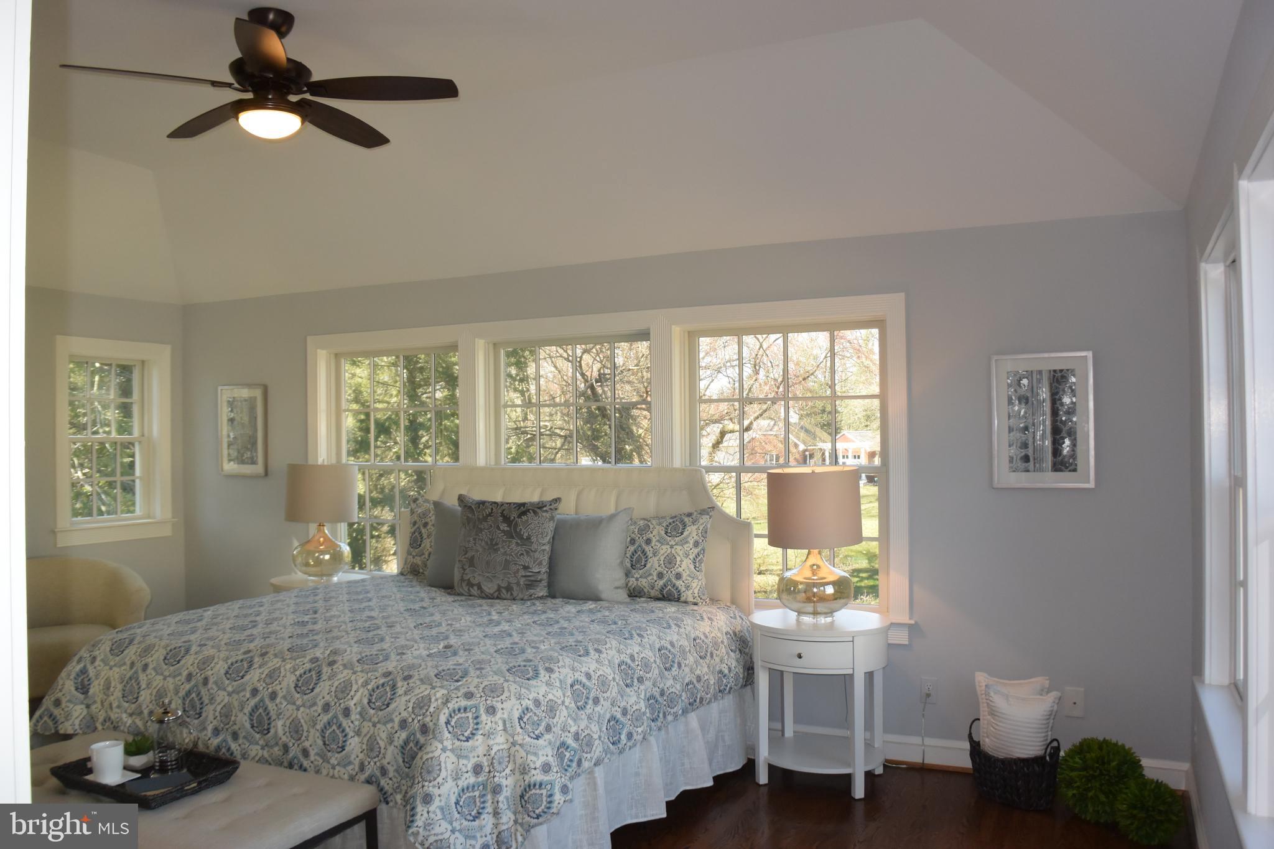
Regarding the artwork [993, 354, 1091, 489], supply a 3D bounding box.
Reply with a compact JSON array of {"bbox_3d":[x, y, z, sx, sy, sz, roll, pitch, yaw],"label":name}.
[{"bbox_3d":[1.761,-0.015,4.151,0.405,0.585,0.030,-1,-1,25],"label":"artwork"}]

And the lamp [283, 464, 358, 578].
[{"bbox_3d":[-1.839,0.570,5.589,0.400,0.690,0.400,-1,-1,25],"label":"lamp"}]

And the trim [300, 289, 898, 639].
[{"bbox_3d":[-0.400,0.232,5.188,3.695,1.619,0.110,-1,-1,25],"label":"trim"}]

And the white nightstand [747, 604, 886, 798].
[{"bbox_3d":[0.812,1.215,4.243,0.615,0.697,0.475,-1,-1,27],"label":"white nightstand"}]

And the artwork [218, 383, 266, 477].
[{"bbox_3d":[-2.487,0.040,6.033,0.395,0.565,0.030,-1,0,25],"label":"artwork"}]

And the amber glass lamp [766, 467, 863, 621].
[{"bbox_3d":[0.762,0.502,4.092,0.405,0.625,0.405,-1,0,25],"label":"amber glass lamp"}]

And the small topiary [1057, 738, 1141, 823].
[{"bbox_3d":[1.815,1.394,3.751,0.305,0.300,0.305,-1,-1,25],"label":"small topiary"}]

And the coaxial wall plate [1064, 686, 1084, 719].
[{"bbox_3d":[1.879,1.194,4.099,0.077,0.124,0.010,-1,-1,25],"label":"coaxial wall plate"}]

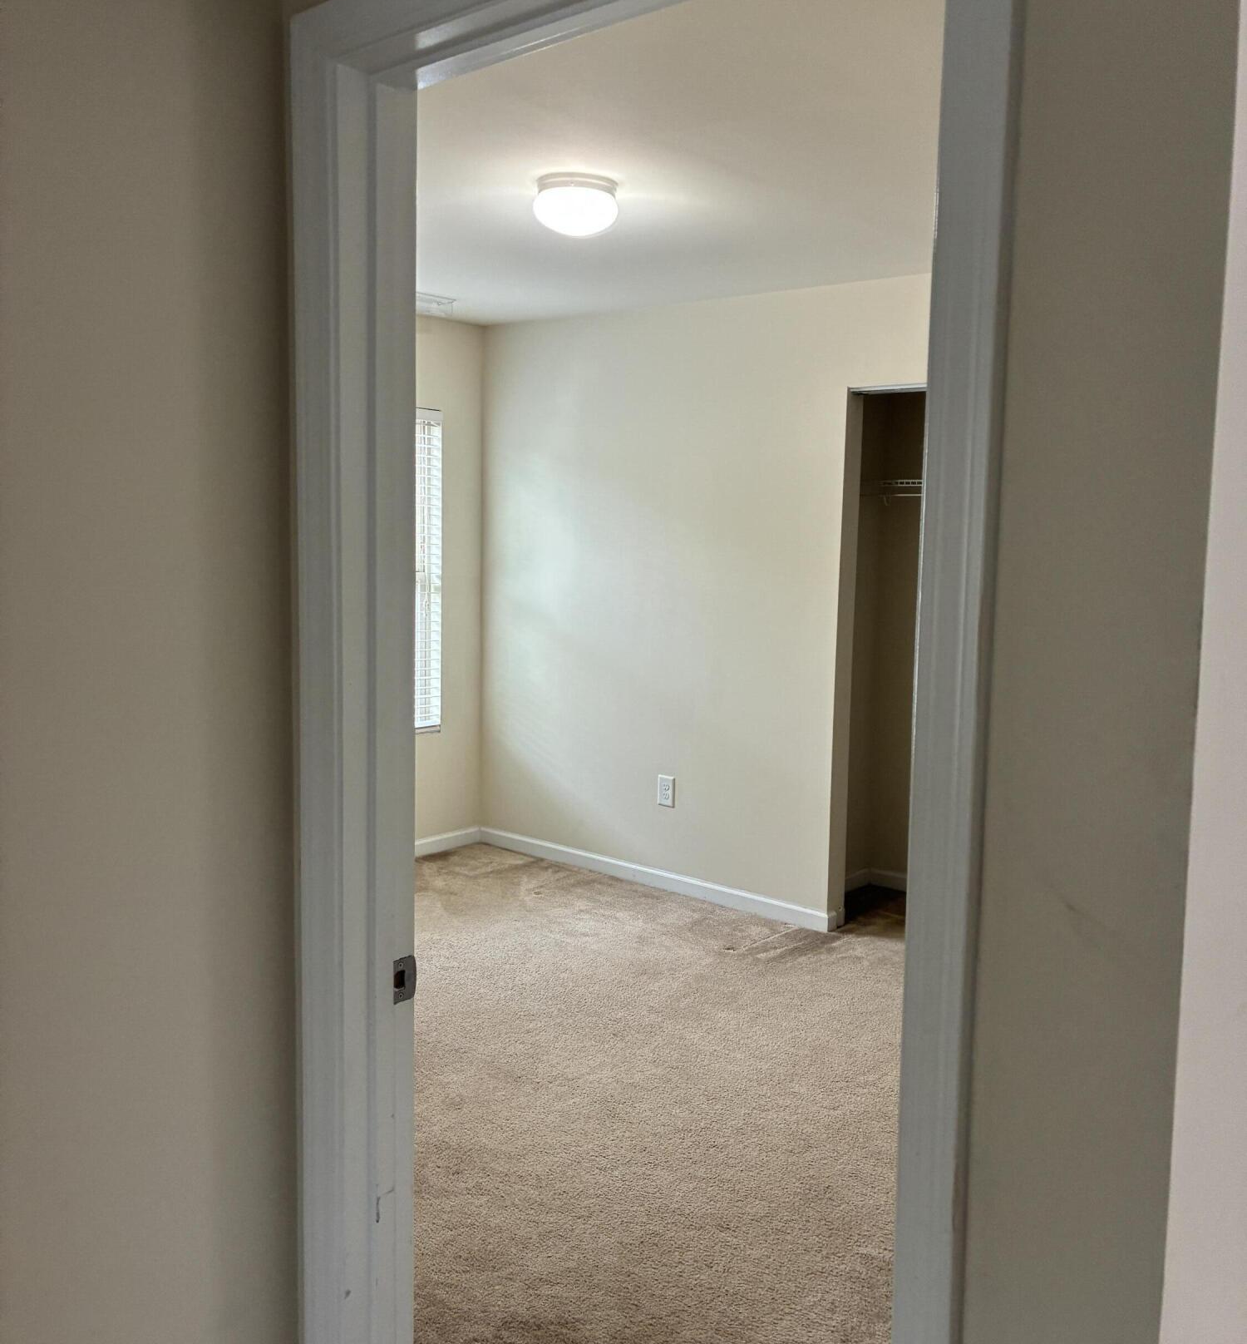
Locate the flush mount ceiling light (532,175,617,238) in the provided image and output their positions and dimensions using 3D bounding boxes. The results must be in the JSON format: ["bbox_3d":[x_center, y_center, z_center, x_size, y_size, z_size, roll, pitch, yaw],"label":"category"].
[{"bbox_3d":[-0.127,-1.268,3.429,0.237,0.135,0.237,1,6,0],"label":"flush mount ceiling light"}]

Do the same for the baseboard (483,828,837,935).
[{"bbox_3d":[0.050,0.869,5.412,1.985,0.074,0.016,7,8,42],"label":"baseboard"}]

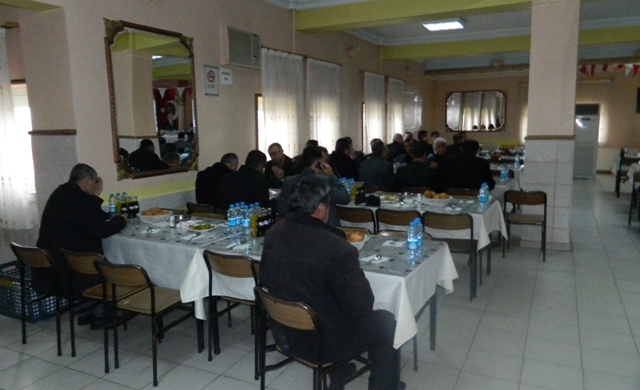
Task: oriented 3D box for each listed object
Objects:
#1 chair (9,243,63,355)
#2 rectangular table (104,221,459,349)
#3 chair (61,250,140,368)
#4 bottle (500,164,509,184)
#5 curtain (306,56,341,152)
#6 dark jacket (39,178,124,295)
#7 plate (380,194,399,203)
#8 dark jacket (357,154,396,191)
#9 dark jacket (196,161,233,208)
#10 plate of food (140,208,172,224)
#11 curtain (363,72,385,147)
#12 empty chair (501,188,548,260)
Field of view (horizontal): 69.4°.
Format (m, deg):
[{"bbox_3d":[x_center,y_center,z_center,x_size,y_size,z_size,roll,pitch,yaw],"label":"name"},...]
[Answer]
[{"bbox_3d":[-1.928,0.704,3.467,0.440,0.770,0.520,3,9,27],"label":"chair"},{"bbox_3d":[-0.598,0.678,3.420,2.800,0.760,0.840,3,9,27],"label":"rectangular table"},{"bbox_3d":[-1.454,0.726,3.254,0.430,0.770,0.510,3,10,32],"label":"chair"},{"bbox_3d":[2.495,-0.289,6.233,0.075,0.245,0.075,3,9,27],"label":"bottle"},{"bbox_3d":[0.127,-1.483,8.654,0.140,1.980,1.430,3,9,27],"label":"curtain"},{"bbox_3d":[-1.777,0.278,3.486,0.540,0.780,0.550,4,10,33],"label":"dark jacket"},{"bbox_3d":[0.741,0.048,4.928,0.215,0.045,0.215,-2,8,0],"label":"plate"},{"bbox_3d":[0.749,-0.179,5.982,0.500,0.680,0.420,3,10,30],"label":"dark jacket"},{"bbox_3d":[-1.121,-0.001,5.047,0.540,0.700,0.460,4,10,33],"label":"dark jacket"},{"bbox_3d":[-1.439,0.192,4.071,0.290,0.090,0.230,-3,8,-9],"label":"plate of food"},{"bbox_3d":[1.240,-1.746,10.339,0.120,1.833,1.281,2,9,27],"label":"curtain"},{"bbox_3d":[2.395,0.323,5.369,0.445,0.765,0.500,2,9,25],"label":"empty chair"}]

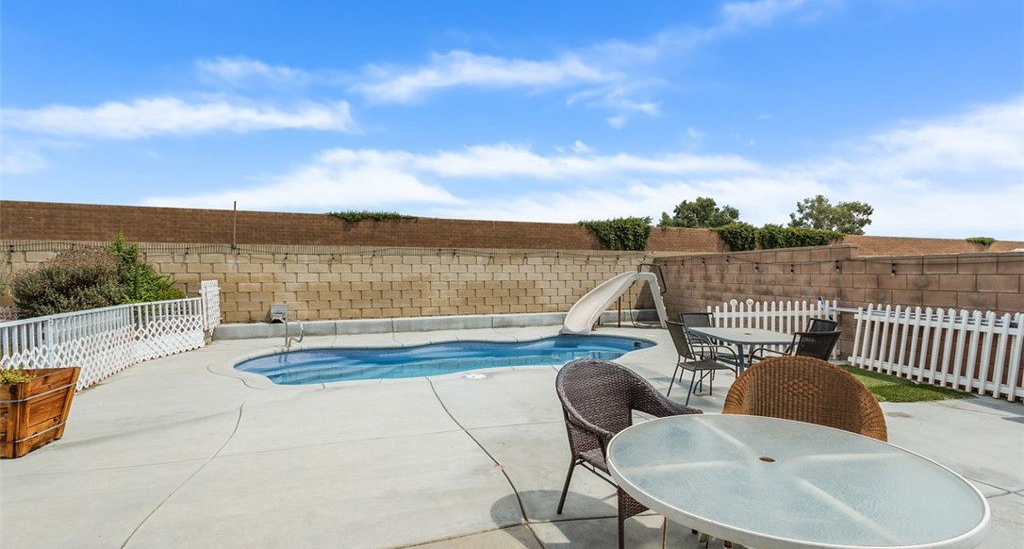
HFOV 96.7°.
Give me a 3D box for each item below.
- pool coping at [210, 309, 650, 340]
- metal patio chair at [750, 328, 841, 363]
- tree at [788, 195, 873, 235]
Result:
[{"bbox_3d":[-1.094,1.224,11.583,11.100,0.290,0.420,0,0,-20],"label":"pool coping"},{"bbox_3d":[2.680,0.947,4.399,0.540,0.870,0.640,0,0,-19],"label":"metal patio chair"},{"bbox_3d":[38.500,-4.109,54.990,9.000,10.800,8.800,0,0,35],"label":"tree"}]

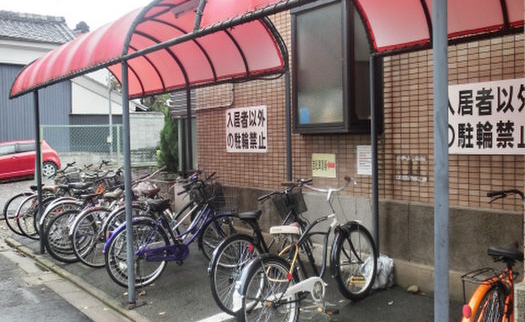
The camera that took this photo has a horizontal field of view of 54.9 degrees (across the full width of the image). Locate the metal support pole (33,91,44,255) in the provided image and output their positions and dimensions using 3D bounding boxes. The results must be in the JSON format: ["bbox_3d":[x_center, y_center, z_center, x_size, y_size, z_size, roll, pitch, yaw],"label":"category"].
[{"bbox_3d":[-2.978,0.161,6.749,0.070,2.167,0.070,-3,3,-39],"label":"metal support pole"}]

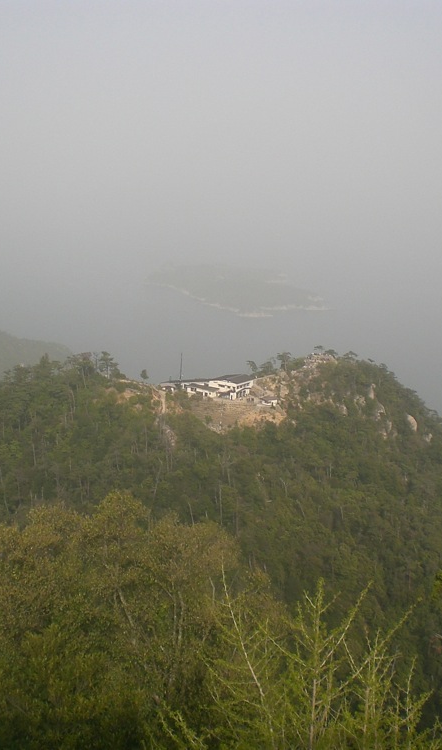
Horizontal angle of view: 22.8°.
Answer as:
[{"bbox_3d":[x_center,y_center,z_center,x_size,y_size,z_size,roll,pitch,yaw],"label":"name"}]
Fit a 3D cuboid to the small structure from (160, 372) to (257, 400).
[{"bbox_3d":[-6.750,4.870,599.300,46.000,9.500,21.000,7,11,29],"label":"small structure"}]

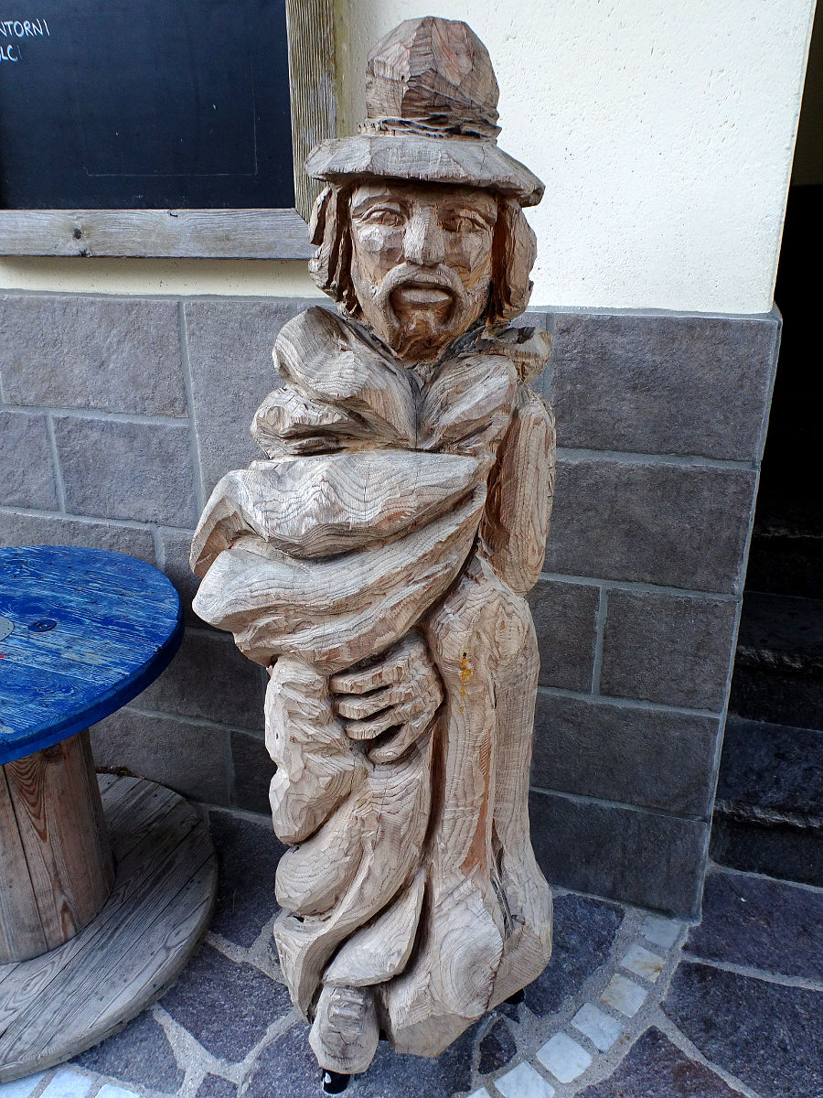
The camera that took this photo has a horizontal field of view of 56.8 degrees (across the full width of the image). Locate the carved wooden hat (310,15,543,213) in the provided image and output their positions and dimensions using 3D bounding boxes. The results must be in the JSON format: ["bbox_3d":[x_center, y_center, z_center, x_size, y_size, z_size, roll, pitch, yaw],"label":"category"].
[{"bbox_3d":[0.019,-0.558,0.965,0.309,0.208,0.306,2,19,4],"label":"carved wooden hat"}]

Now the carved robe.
[{"bbox_3d":[-0.021,0.241,1.287,0.546,1.228,0.403,3,19,6],"label":"carved robe"}]

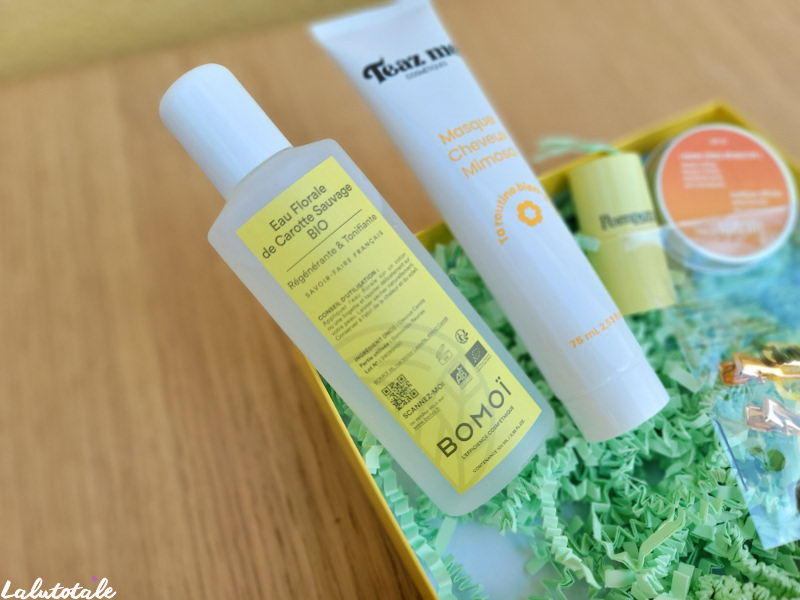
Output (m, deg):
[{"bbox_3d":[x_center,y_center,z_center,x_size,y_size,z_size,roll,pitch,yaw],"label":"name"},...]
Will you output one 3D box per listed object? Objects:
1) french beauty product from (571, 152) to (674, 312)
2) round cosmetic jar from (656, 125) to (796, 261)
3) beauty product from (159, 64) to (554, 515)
[{"bbox_3d":[0.086,-0.024,0.226,0.027,0.027,0.059,-8,80,-12],"label":"french beauty product"},{"bbox_3d":[0.136,-0.044,0.247,0.061,0.014,0.061,0,79,-5],"label":"round cosmetic jar"},{"bbox_3d":[-0.014,-0.004,0.171,0.049,0.034,0.143,-41,98,-13],"label":"beauty product"}]

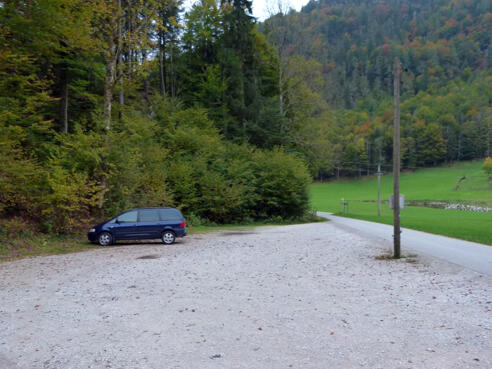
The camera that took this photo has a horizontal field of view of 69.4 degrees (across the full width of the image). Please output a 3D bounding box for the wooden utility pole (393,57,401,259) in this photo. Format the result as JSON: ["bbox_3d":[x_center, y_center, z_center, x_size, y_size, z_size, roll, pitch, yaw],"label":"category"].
[{"bbox_3d":[5.334,-0.972,12.522,0.220,7.100,0.220,0,-2,0],"label":"wooden utility pole"}]

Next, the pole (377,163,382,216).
[{"bbox_3d":[16.782,0.701,44.615,0.260,6.620,0.260,0,-2,0],"label":"pole"}]

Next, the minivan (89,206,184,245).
[{"bbox_3d":[-5.290,2.020,17.620,4.630,1.750,1.840,0,-2,-12],"label":"minivan"}]

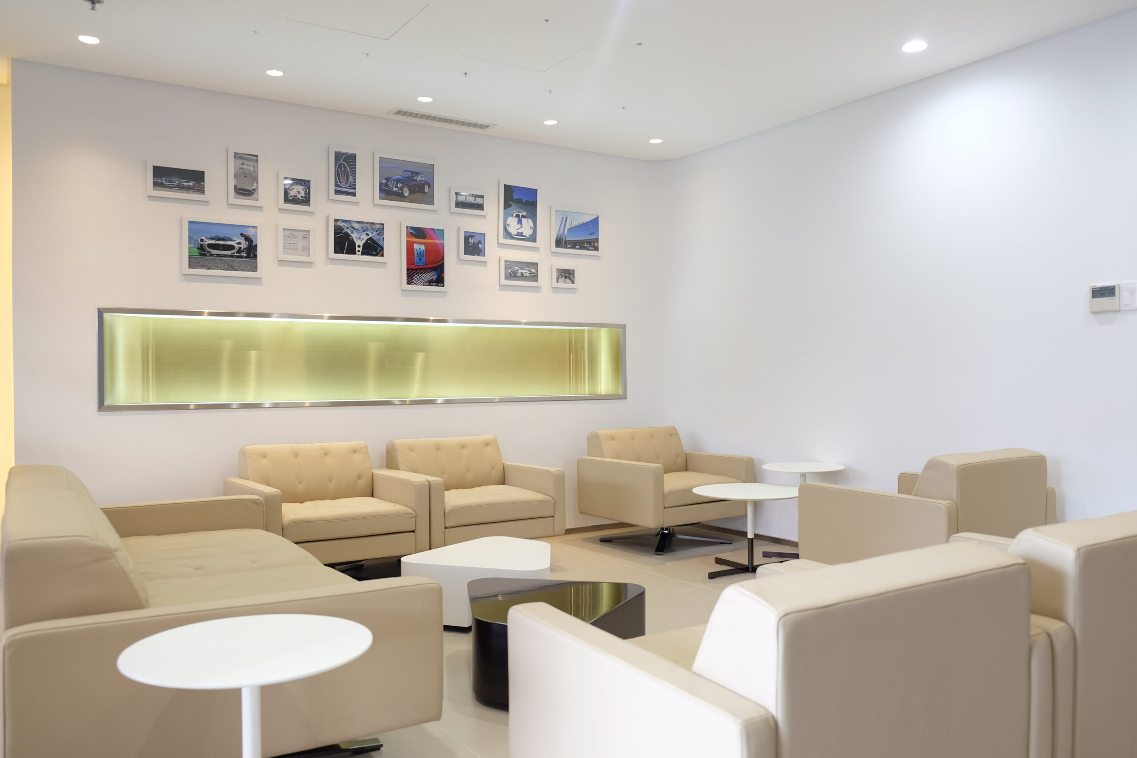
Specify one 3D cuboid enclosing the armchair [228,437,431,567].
[{"bbox_3d":[-1.356,0.767,4.762,0.880,0.764,0.806,-1,0,-35],"label":"armchair"}]

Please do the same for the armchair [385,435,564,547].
[{"bbox_3d":[-0.610,0.758,5.221,0.880,0.764,0.806,-1,0,-34],"label":"armchair"}]

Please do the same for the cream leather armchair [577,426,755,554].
[{"bbox_3d":[0.665,0.744,5.857,0.880,0.764,0.806,-1,0,-34],"label":"cream leather armchair"}]

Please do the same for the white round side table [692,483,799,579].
[{"bbox_3d":[1.060,0.889,4.959,0.662,0.478,0.662,-1,0,-32],"label":"white round side table"}]

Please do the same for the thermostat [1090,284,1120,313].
[{"bbox_3d":[2.530,-0.378,4.016,0.020,0.120,0.120,-1,0,-32],"label":"thermostat"}]

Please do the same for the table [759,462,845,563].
[{"bbox_3d":[1.463,0.836,5.309,0.498,0.574,0.498,0,0,0],"label":"table"}]

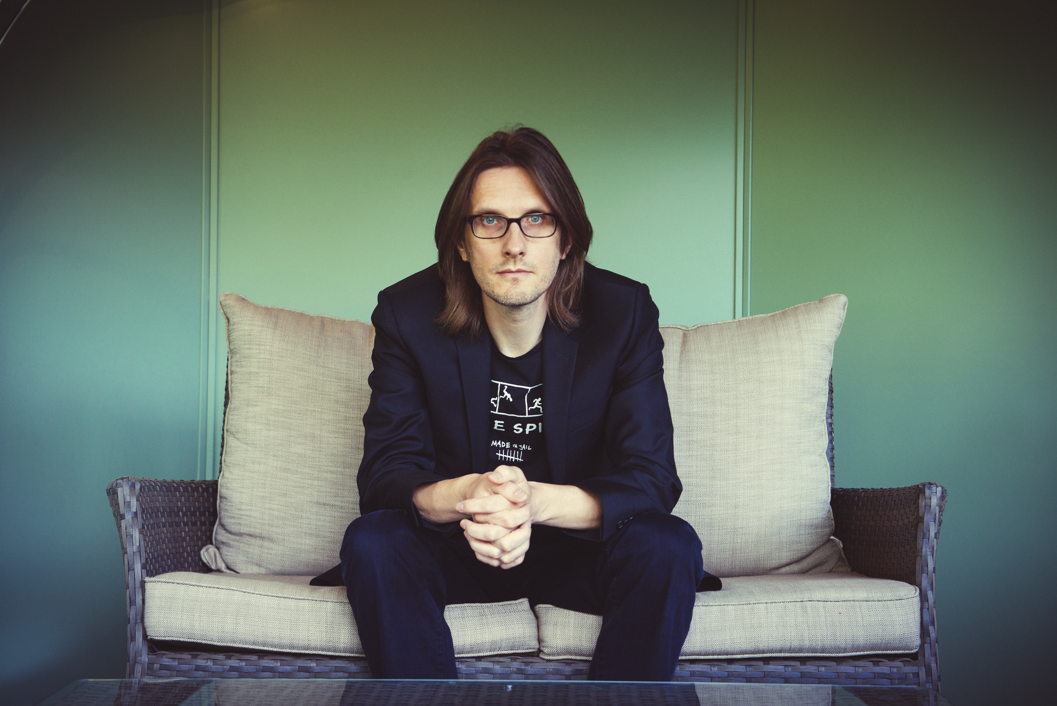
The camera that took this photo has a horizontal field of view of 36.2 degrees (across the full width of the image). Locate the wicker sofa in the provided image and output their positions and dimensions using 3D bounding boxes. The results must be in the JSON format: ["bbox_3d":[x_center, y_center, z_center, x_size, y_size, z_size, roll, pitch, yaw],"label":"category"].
[{"bbox_3d":[-0.004,0.350,2.880,1.310,0.910,0.770,0,-1,0],"label":"wicker sofa"}]

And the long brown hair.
[{"bbox_3d":[-0.021,-0.180,2.430,0.235,0.315,0.225,-1,-1,0],"label":"long brown hair"}]

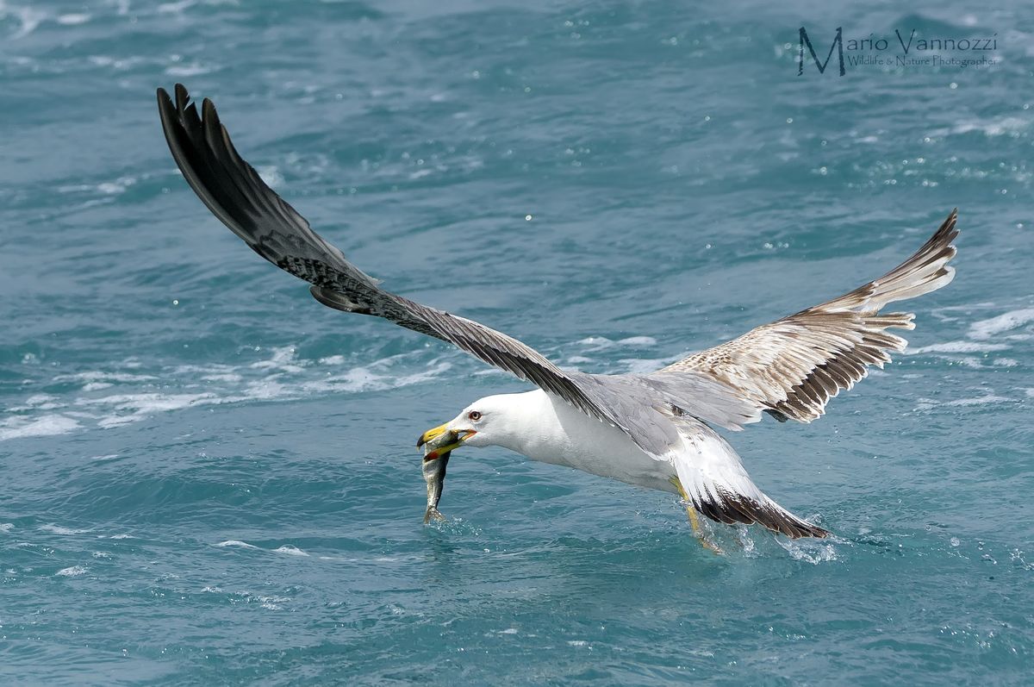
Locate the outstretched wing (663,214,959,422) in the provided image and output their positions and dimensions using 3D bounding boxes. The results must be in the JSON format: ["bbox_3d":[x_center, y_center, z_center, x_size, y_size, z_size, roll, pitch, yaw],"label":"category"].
[{"bbox_3d":[0.399,-0.021,9.838,0.210,0.130,0.580,26,37,33],"label":"outstretched wing"}]

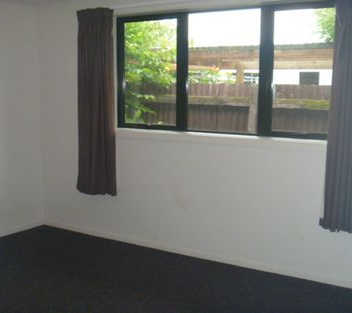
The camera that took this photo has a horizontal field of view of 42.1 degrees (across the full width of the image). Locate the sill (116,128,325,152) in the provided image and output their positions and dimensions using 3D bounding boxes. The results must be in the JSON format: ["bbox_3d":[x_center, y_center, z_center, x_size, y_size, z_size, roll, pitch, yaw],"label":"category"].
[{"bbox_3d":[0.366,-0.145,3.998,2.087,0.075,0.166,5,9,29],"label":"sill"}]

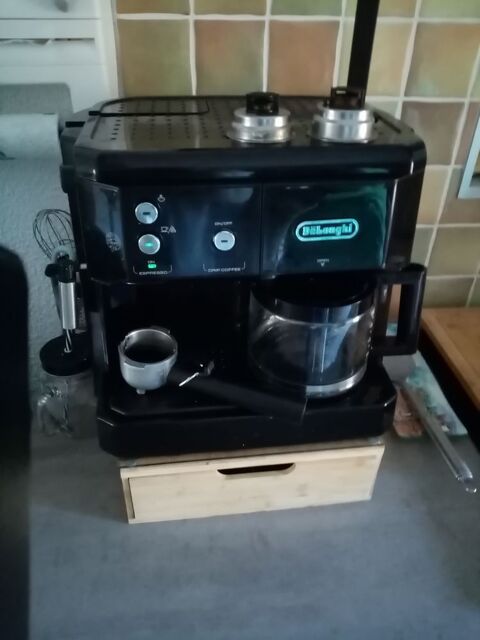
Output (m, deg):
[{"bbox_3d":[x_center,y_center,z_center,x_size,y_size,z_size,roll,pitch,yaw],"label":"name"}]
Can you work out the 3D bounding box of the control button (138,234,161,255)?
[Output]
[{"bbox_3d":[-0.082,-0.069,0.437,0.020,0.020,0.006,-3,33,-6],"label":"control button"}]

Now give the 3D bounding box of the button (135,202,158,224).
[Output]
[{"bbox_3d":[-0.082,-0.093,0.421,0.020,0.020,0.006,-3,33,-6],"label":"button"}]

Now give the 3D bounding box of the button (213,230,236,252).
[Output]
[{"bbox_3d":[-0.014,-0.073,0.444,0.020,0.020,0.006,-3,33,-6],"label":"button"}]

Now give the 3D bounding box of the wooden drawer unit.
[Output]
[{"bbox_3d":[0.000,0.115,0.706,0.306,0.099,0.310,-3,33,-6],"label":"wooden drawer unit"}]

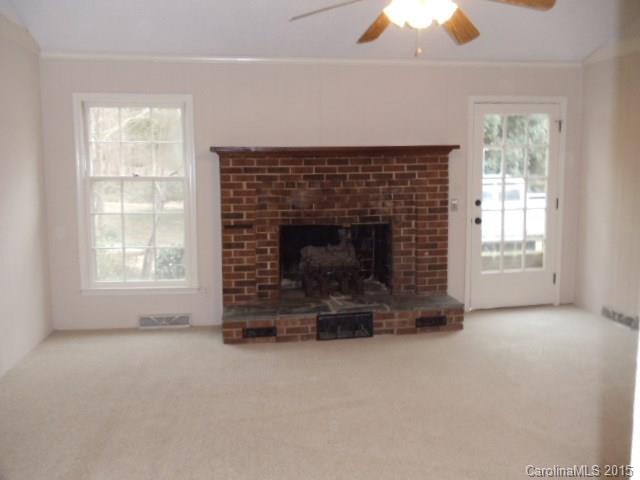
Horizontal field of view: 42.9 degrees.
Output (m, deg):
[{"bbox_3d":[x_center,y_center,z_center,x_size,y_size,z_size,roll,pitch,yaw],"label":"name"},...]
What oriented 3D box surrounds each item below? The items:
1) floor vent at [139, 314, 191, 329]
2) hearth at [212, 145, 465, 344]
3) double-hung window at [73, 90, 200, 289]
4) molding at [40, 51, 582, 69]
[{"bbox_3d":[-1.448,0.759,7.595,0.478,0.119,0.025,-2,8,-11],"label":"floor vent"},{"bbox_3d":[0.157,-0.029,7.408,2.270,1.647,0.820,-2,8,-11],"label":"hearth"},{"bbox_3d":[-1.663,-0.417,7.416,1.052,1.789,0.120,-2,8,-11],"label":"double-hung window"},{"bbox_3d":[0.093,-1.676,7.565,5.152,0.085,0.070,-2,8,-11],"label":"molding"}]

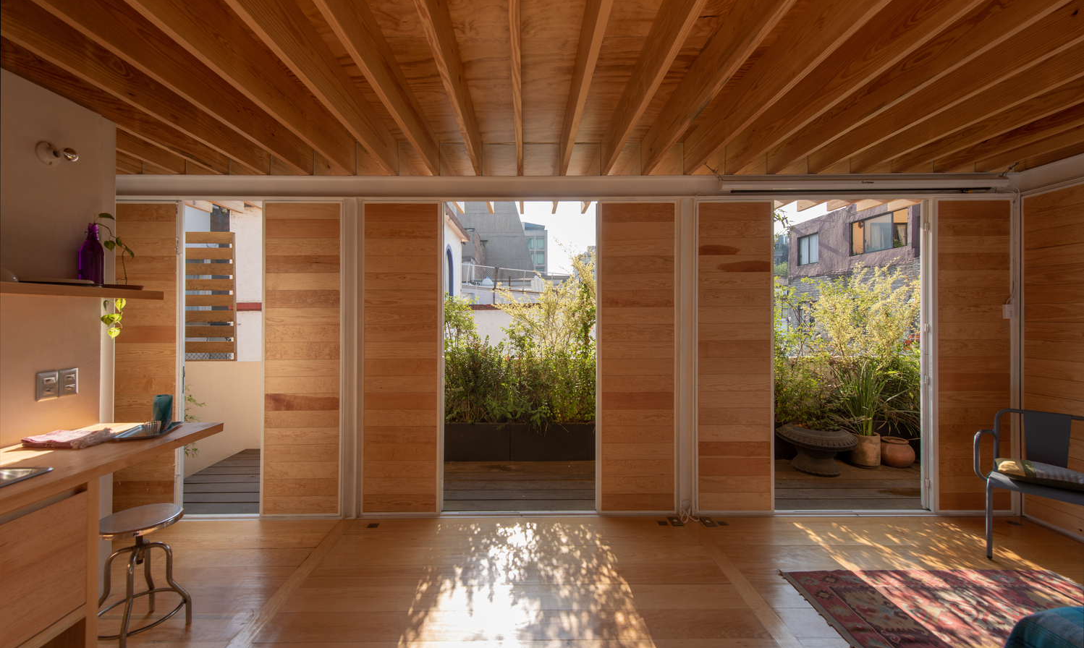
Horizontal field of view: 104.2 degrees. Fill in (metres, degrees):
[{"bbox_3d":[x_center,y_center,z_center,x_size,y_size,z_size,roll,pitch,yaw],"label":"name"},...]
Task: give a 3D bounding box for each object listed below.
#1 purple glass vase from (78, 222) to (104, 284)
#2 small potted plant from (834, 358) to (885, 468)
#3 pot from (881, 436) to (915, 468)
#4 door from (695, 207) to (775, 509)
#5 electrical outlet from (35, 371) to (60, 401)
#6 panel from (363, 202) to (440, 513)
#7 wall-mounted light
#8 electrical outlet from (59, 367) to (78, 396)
[{"bbox_3d":[-2.029,-0.313,1.900,0.078,0.280,0.078,0,0,-1],"label":"purple glass vase"},{"bbox_3d":[2.994,0.822,3.970,0.410,1.000,0.400,0,0,-1],"label":"small potted plant"},{"bbox_3d":[3.337,1.208,3.960,0.265,0.225,0.265,0,0,0],"label":"pot"},{"bbox_3d":[1.376,0.233,3.005,0.545,2.185,0.055,0,0,-1],"label":"door"},{"bbox_3d":[-2.153,0.273,1.838,0.013,0.120,0.083,0,0,-1],"label":"electrical outlet"},{"bbox_3d":[-0.995,0.237,2.985,0.545,2.185,0.055,0,0,-1],"label":"panel"},{"bbox_3d":[-2.093,-0.742,1.844,0.134,0.102,0.102,0,0,-1],"label":"wall-mounted light"},{"bbox_3d":[-2.155,0.265,1.924,0.013,0.120,0.081,0,0,-1],"label":"electrical outlet"}]

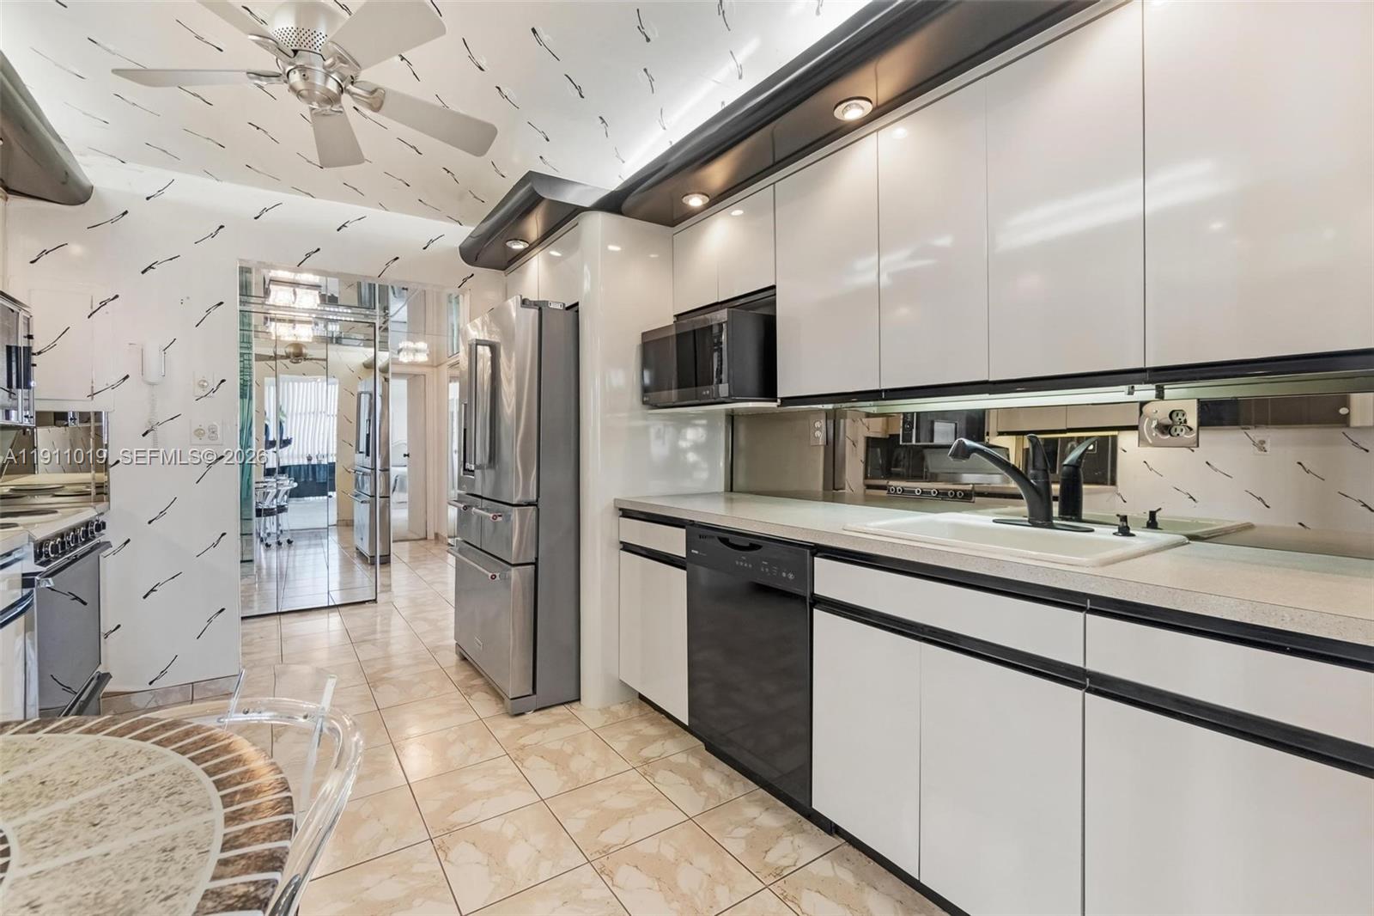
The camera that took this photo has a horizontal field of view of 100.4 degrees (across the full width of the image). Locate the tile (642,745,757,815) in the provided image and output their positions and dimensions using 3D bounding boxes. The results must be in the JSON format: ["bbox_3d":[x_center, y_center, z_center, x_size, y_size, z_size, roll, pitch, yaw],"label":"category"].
[{"bbox_3d":[0.056,1.105,1.982,0.331,0.010,0.335,-2,2,-34],"label":"tile"}]

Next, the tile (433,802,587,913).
[{"bbox_3d":[-0.509,1.122,1.632,0.331,0.010,0.335,-2,2,-34],"label":"tile"}]

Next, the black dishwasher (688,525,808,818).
[{"bbox_3d":[0.419,0.621,2.052,0.590,0.745,0.606,-2,2,-36],"label":"black dishwasher"}]

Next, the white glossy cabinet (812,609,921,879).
[{"bbox_3d":[0.686,0.714,1.665,0.560,0.580,0.329,-2,2,-36],"label":"white glossy cabinet"}]

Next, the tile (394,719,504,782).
[{"bbox_3d":[-0.904,1.108,2.172,0.331,0.010,0.335,-2,2,-34],"label":"tile"}]

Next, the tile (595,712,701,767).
[{"bbox_3d":[-0.142,1.098,2.252,0.331,0.010,0.335,-2,2,-34],"label":"tile"}]

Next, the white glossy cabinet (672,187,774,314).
[{"bbox_3d":[0.262,-0.838,2.484,0.310,0.367,0.660,-2,2,-36],"label":"white glossy cabinet"}]

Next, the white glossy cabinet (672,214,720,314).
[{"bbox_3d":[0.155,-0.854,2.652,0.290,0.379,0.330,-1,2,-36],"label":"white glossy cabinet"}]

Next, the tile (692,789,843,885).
[{"bbox_3d":[0.235,1.127,1.722,0.337,0.012,0.337,-1,2,-36],"label":"tile"}]

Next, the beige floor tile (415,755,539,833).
[{"bbox_3d":[-0.711,1.123,1.916,0.337,0.012,0.337,-1,2,-36],"label":"beige floor tile"}]

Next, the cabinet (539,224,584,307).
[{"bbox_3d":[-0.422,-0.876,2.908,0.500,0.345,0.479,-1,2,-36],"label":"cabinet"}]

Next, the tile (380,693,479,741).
[{"bbox_3d":[-1.101,1.101,2.443,0.331,0.010,0.335,-2,2,-34],"label":"tile"}]

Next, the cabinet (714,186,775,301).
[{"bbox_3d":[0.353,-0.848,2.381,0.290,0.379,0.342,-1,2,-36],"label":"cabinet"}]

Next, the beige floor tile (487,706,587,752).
[{"bbox_3d":[-0.627,1.112,2.372,0.337,0.012,0.337,-1,2,-36],"label":"beige floor tile"}]

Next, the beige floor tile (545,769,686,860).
[{"bbox_3d":[-0.229,1.125,1.824,0.337,0.012,0.337,-1,2,-36],"label":"beige floor tile"}]

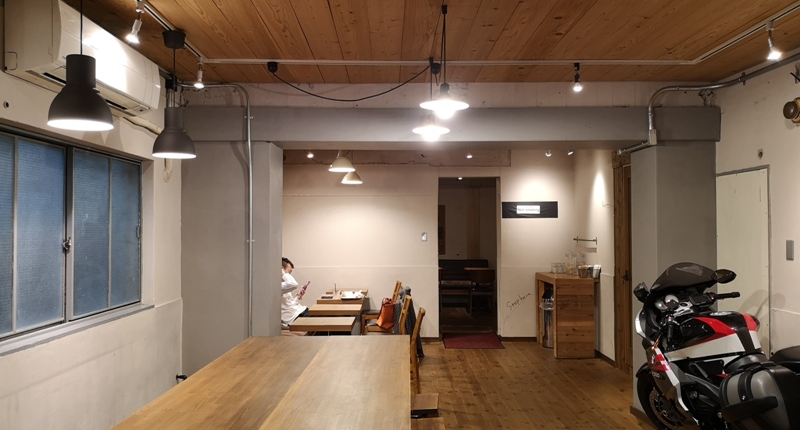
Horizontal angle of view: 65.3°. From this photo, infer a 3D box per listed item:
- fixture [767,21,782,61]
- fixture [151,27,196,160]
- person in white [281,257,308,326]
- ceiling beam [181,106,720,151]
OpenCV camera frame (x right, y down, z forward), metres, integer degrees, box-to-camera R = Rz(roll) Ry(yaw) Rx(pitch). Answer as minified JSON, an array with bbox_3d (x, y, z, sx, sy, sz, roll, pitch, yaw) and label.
[{"bbox_3d":[1.928,-0.894,3.216,0.068,0.185,0.060,0,-1,-1],"label":"fixture"},{"bbox_3d":[-1.192,-0.642,3.297,0.220,0.666,0.220,0,-1,-1],"label":"fixture"},{"bbox_3d":[-1.312,1.084,7.090,0.620,1.190,0.480,0,-1,-1],"label":"person in white"},{"bbox_3d":[0.364,-0.656,4.773,3.899,0.267,0.517,0,-1,-1],"label":"ceiling beam"}]

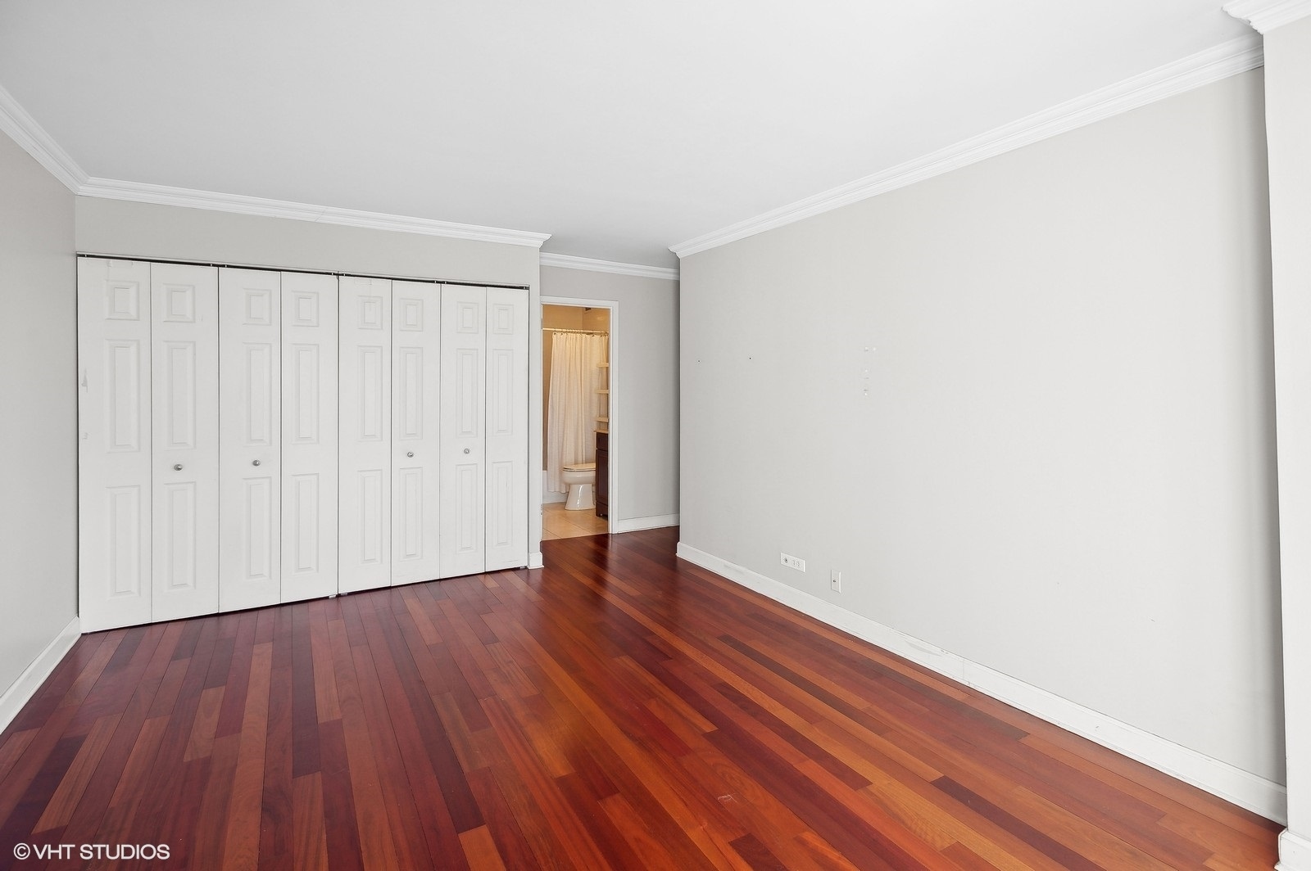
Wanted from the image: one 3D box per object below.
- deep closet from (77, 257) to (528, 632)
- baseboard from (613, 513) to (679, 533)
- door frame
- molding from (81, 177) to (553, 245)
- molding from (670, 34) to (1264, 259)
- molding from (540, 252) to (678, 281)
[{"bbox_3d":[-2.122,-0.009,4.135,2.463,2.045,0.600,-2,5,-30],"label":"deep closet"},{"bbox_3d":[-0.045,0.838,5.862,0.667,0.123,0.022,-2,5,-30],"label":"baseboard"},{"bbox_3d":[-0.683,-0.135,5.483,0.754,2.113,0.120,-2,5,-30],"label":"door frame"},{"bbox_3d":[-1.876,-1.337,3.795,2.543,0.087,0.067,-2,5,-30],"label":"molding"},{"bbox_3d":[1.009,-1.307,3.360,0.067,0.088,3.411,-2,5,-30],"label":"molding"},{"bbox_3d":[-0.396,-1.482,5.452,1.508,0.089,0.067,-2,5,-30],"label":"molding"}]

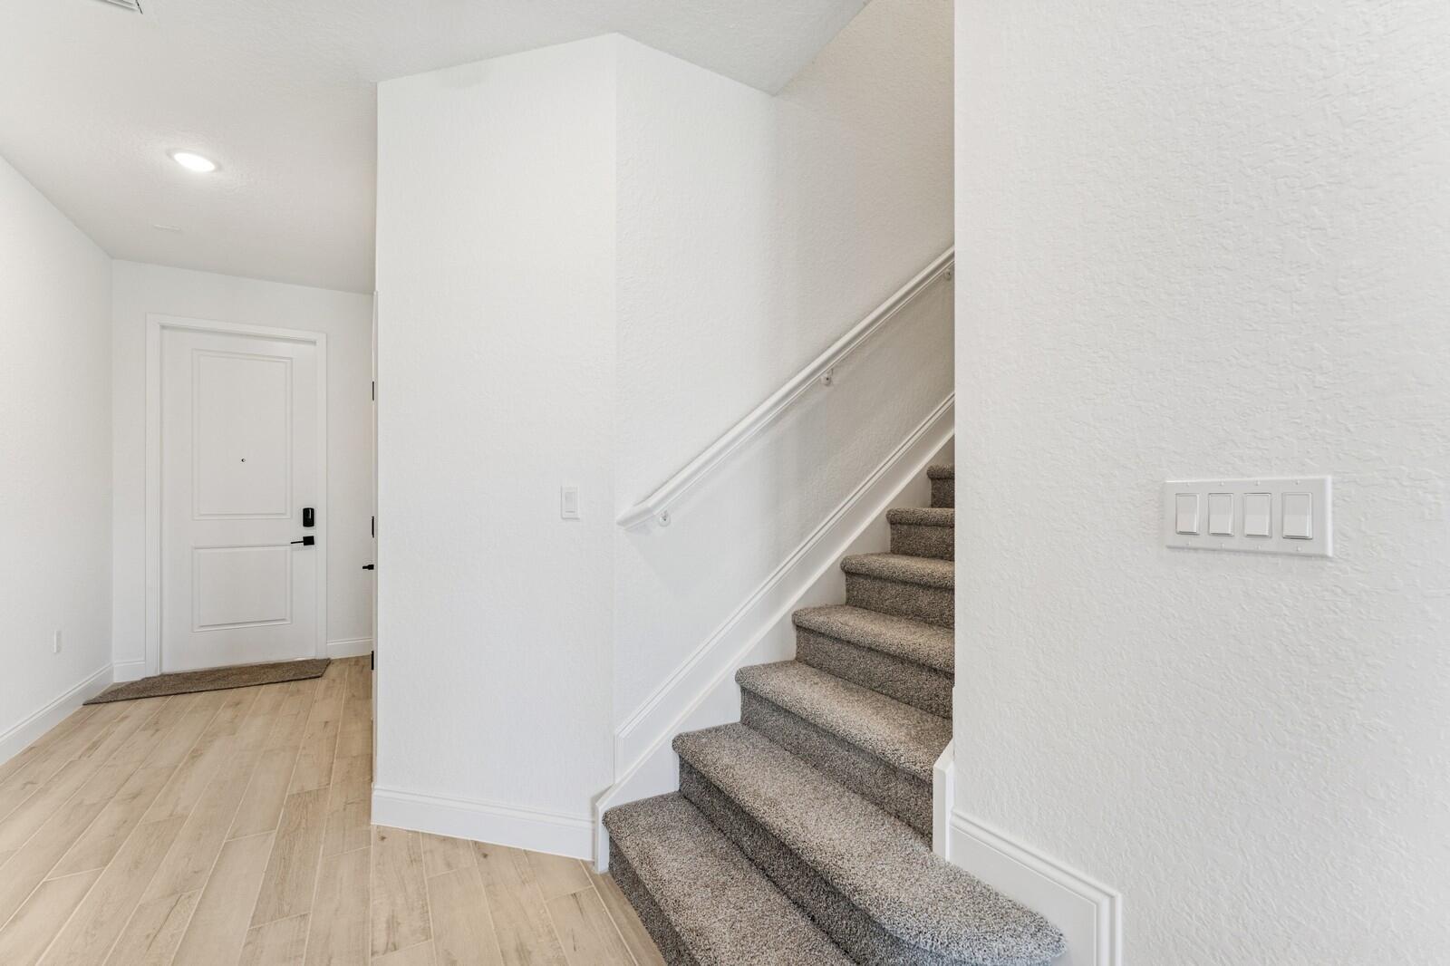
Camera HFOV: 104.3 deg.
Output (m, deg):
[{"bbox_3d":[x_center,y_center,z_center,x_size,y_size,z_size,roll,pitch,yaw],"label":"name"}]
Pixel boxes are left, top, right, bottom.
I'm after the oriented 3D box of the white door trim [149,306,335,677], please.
[{"bbox_3d":[-3.569,0.095,4.179,1.035,2.527,0.100,0,-1,-32],"label":"white door trim"}]

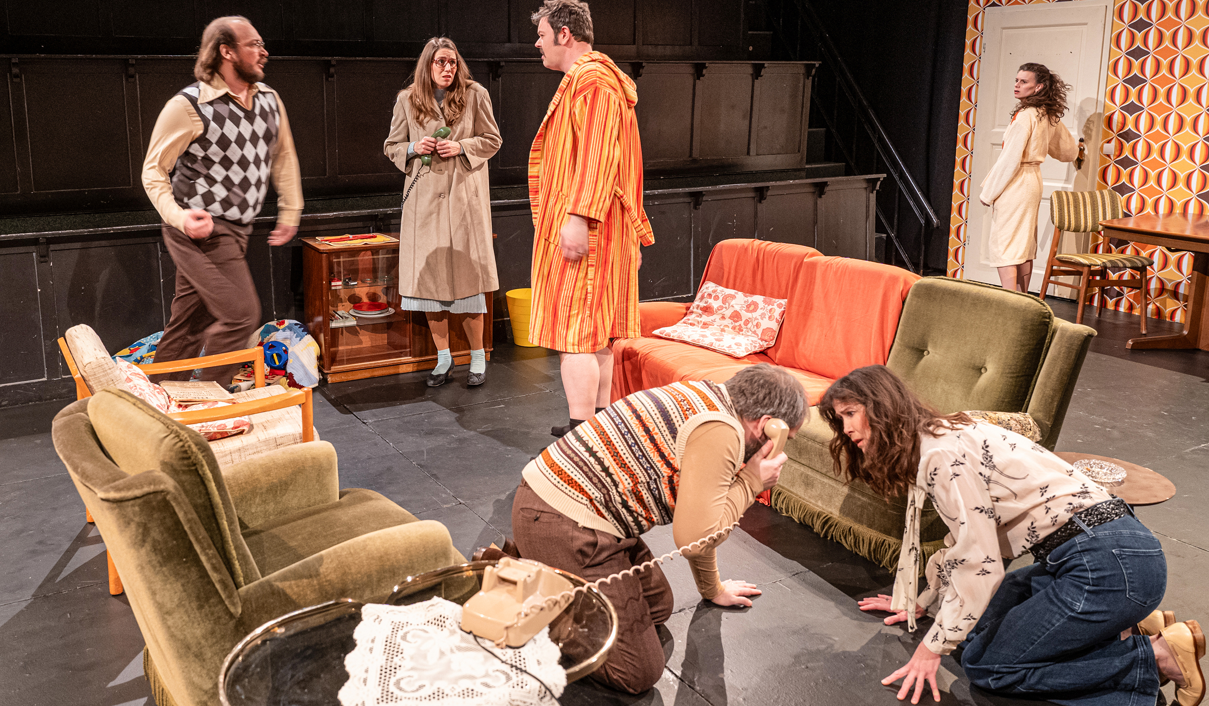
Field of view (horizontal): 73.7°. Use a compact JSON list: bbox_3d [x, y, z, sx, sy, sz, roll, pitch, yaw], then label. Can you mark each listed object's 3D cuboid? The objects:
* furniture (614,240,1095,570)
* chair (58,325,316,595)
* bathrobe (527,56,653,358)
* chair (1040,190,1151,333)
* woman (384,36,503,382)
[{"bbox_3d":[0.872,0.077,3.200,0.800,0.840,1.800,-11,18,-38],"label":"furniture"},{"bbox_3d":[-1.391,0.334,2.700,0.720,0.730,0.570,-10,17,-34],"label":"chair"},{"bbox_3d":[-0.050,-0.643,3.420,0.460,1.200,0.550,3,14,11],"label":"bathrobe"},{"bbox_3d":[3.105,-0.582,5.100,0.440,0.810,0.470,-4,15,-17],"label":"chair"},{"bbox_3d":[-0.789,-0.696,3.950,0.520,1.650,0.400,-1,14,-3],"label":"woman"}]

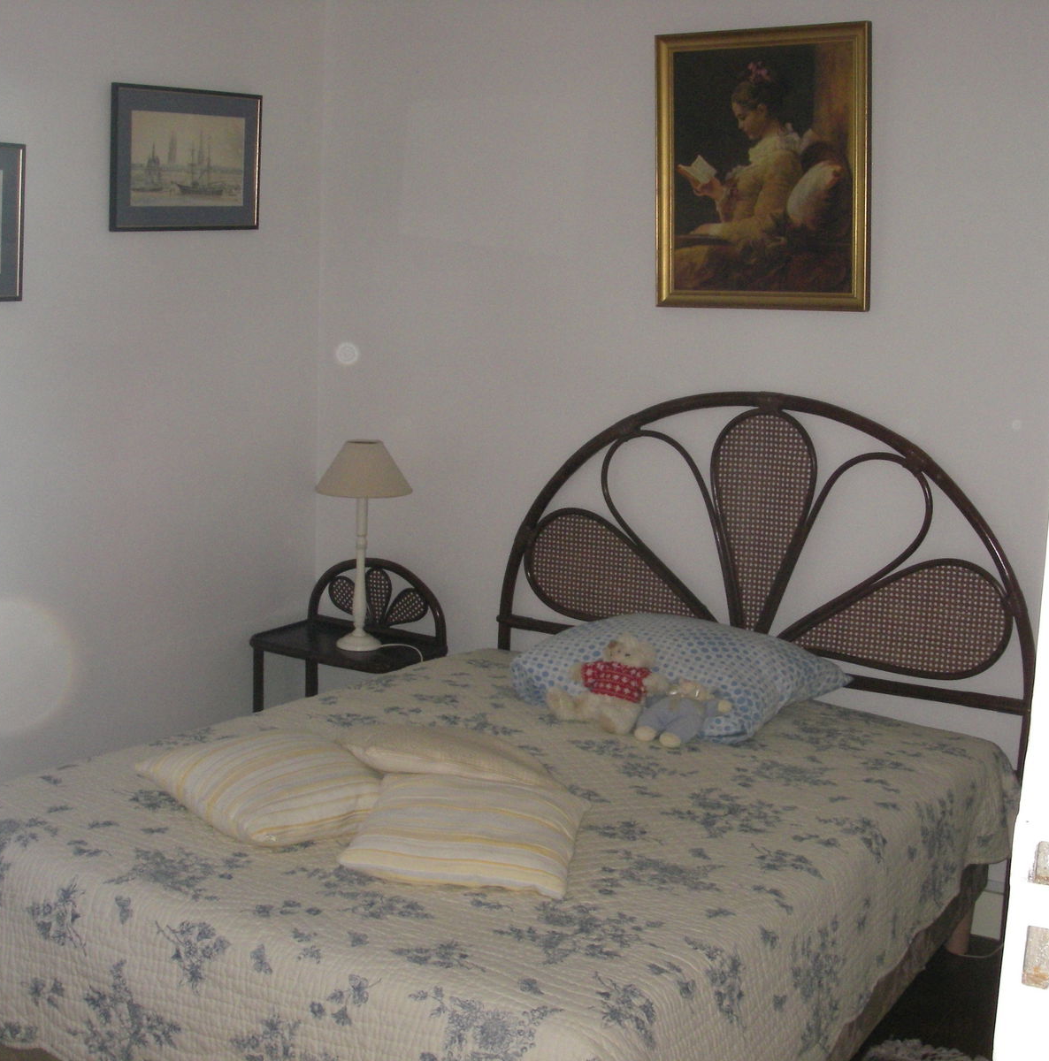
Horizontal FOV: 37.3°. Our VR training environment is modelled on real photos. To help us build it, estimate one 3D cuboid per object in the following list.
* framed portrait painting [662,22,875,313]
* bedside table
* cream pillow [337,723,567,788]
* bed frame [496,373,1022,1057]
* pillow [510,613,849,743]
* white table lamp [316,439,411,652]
[{"bbox_3d":[0.573,-0.874,3.788,0.557,0.665,0.040,6,15,31],"label":"framed portrait painting"},{"bbox_3d":[-0.510,0.465,4.478,0.495,0.730,0.330,8,13,30],"label":"bedside table"},{"bbox_3d":[-0.130,0.474,3.261,0.470,0.125,0.380,8,8,30],"label":"cream pillow"},{"bbox_3d":[0.066,0.434,3.197,1.480,1.302,1.945,8,13,30],"label":"bed frame"},{"bbox_3d":[0.360,0.340,3.833,0.690,0.180,0.470,8,21,30],"label":"pillow"},{"bbox_3d":[-0.465,0.040,4.417,0.272,0.600,0.272,1,11,0],"label":"white table lamp"}]

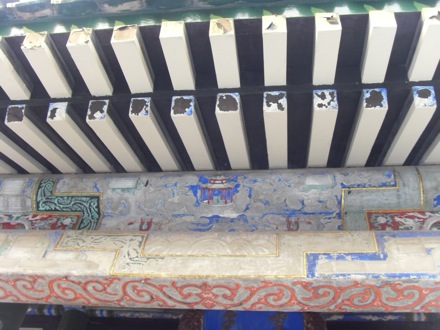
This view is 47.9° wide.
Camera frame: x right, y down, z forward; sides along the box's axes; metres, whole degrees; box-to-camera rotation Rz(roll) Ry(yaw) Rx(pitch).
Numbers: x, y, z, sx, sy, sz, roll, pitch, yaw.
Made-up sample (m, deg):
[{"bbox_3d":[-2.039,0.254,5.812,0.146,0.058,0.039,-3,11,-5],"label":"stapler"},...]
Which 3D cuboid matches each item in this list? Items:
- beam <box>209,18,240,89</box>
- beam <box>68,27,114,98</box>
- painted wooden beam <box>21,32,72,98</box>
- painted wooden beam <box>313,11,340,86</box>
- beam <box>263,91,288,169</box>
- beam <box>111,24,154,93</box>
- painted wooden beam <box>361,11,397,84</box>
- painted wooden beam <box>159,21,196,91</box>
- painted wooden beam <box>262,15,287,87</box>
[{"bbox_3d":[0.025,-0.451,2.033,0.092,0.088,0.307,-1,-32,7],"label":"beam"},{"bbox_3d":[-0.542,-0.431,2.114,0.092,0.088,0.307,-1,-32,7],"label":"beam"},{"bbox_3d":[-0.735,-0.426,2.139,0.092,0.088,0.307,-1,-32,7],"label":"painted wooden beam"},{"bbox_3d":[0.422,-0.457,1.989,0.092,0.088,0.307,-1,-32,7],"label":"painted wooden beam"},{"bbox_3d":[0.263,-0.141,2.303,0.092,0.091,0.631,-1,-22,7],"label":"beam"},{"bbox_3d":[-0.358,-0.439,2.085,0.092,0.088,0.307,-1,-32,7],"label":"beam"},{"bbox_3d":[0.622,-0.461,1.966,0.092,0.088,0.307,-1,-32,7],"label":"painted wooden beam"},{"bbox_3d":[-0.169,-0.447,2.056,0.092,0.088,0.307,-1,-32,7],"label":"painted wooden beam"},{"bbox_3d":[0.224,-0.454,2.011,0.092,0.088,0.307,-1,-32,7],"label":"painted wooden beam"}]

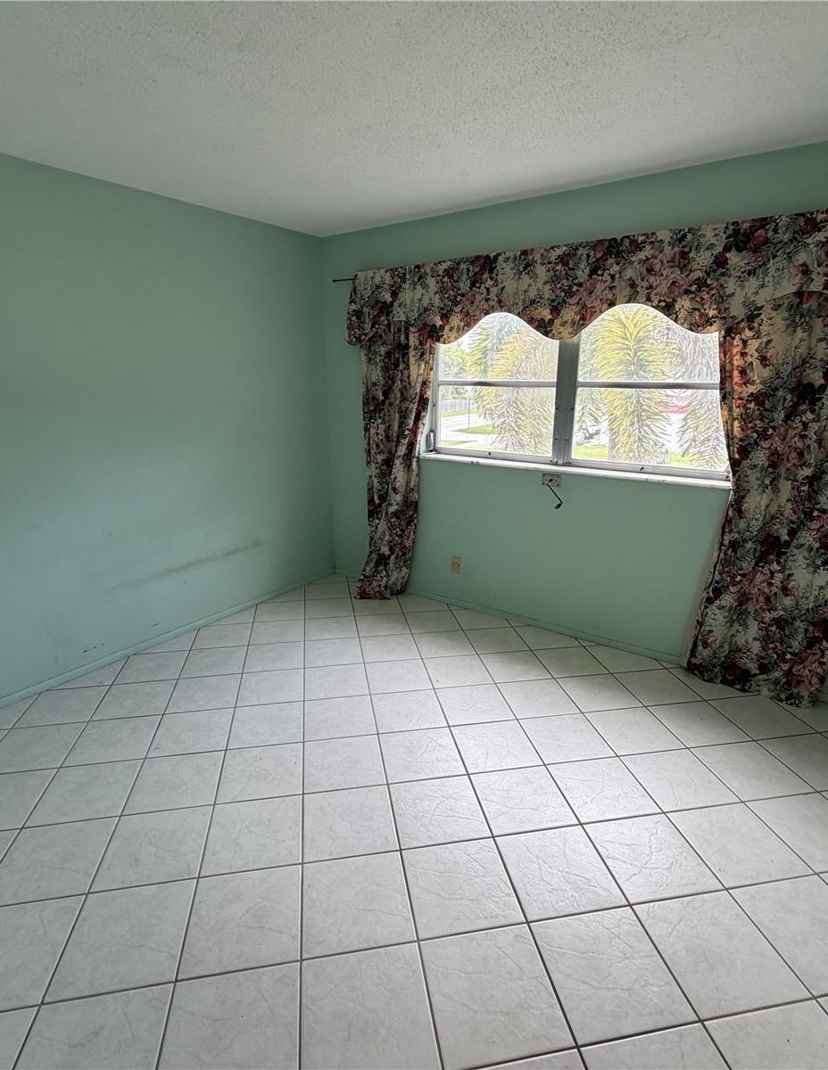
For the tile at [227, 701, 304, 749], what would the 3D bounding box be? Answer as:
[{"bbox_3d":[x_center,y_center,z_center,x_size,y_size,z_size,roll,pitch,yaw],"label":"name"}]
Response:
[{"bbox_3d":[-0.659,0.861,2.606,0.318,0.010,0.318,-3,16,-10],"label":"tile"}]

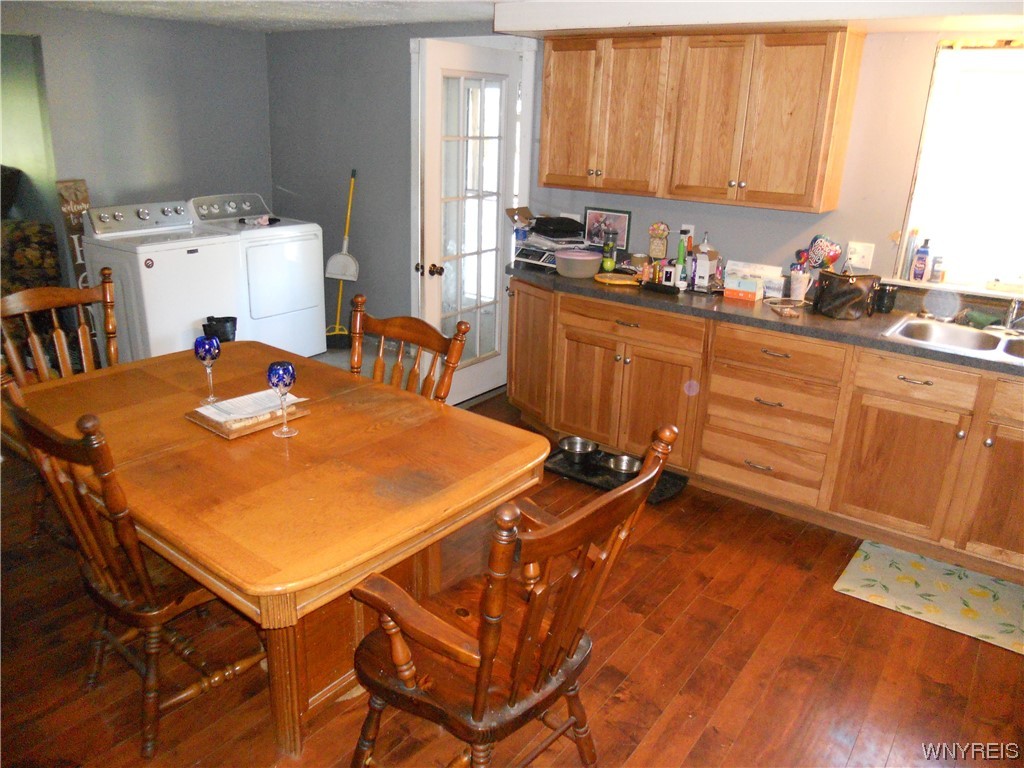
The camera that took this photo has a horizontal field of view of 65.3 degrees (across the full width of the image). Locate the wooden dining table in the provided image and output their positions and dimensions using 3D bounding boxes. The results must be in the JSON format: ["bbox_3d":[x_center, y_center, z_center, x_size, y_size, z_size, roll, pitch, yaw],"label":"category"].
[{"bbox_3d":[-0.855,0.476,2.724,1.790,0.770,1.130,16,23,35],"label":"wooden dining table"}]

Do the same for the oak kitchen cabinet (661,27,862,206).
[{"bbox_3d":[1.170,-1.247,3.794,0.770,0.762,0.330,14,22,33],"label":"oak kitchen cabinet"}]

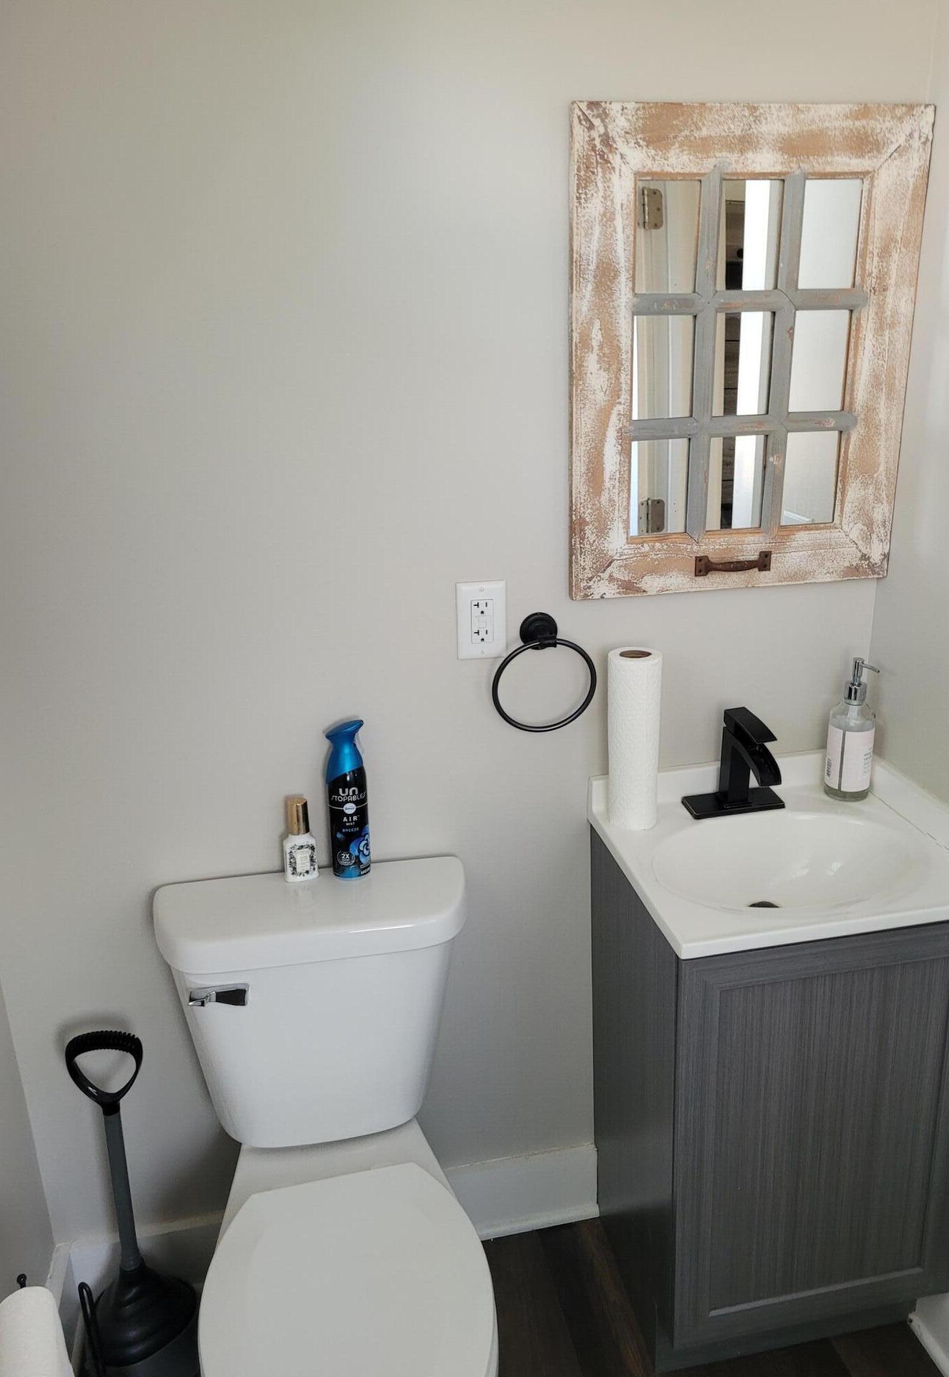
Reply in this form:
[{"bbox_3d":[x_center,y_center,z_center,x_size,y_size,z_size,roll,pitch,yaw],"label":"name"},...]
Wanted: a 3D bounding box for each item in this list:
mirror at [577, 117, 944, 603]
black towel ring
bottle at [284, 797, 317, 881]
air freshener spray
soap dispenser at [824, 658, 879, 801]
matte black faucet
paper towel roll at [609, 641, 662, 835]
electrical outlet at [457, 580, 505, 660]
[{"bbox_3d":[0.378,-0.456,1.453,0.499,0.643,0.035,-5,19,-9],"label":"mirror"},{"bbox_3d":[0.099,-0.015,1.524,0.158,0.179,0.077,-5,19,-9],"label":"black towel ring"},{"bbox_3d":[-0.261,0.224,1.543,0.044,0.120,0.033,-9,20,-19],"label":"bottle"},{"bbox_3d":[-0.187,0.165,1.528,0.058,0.237,0.058,-6,19,-12],"label":"air freshener spray"},{"bbox_3d":[0.597,0.062,1.636,0.072,0.225,0.070,12,23,35],"label":"soap dispenser"},{"bbox_3d":[0.416,0.123,1.573,0.152,0.164,0.150,-5,19,-9],"label":"matte black faucet"},{"bbox_3d":[0.242,0.075,1.566,0.078,0.271,0.078,-2,19,1],"label":"paper towel roll"},{"bbox_3d":[0.011,-0.099,1.516,0.070,0.116,0.009,-5,19,-9],"label":"electrical outlet"}]

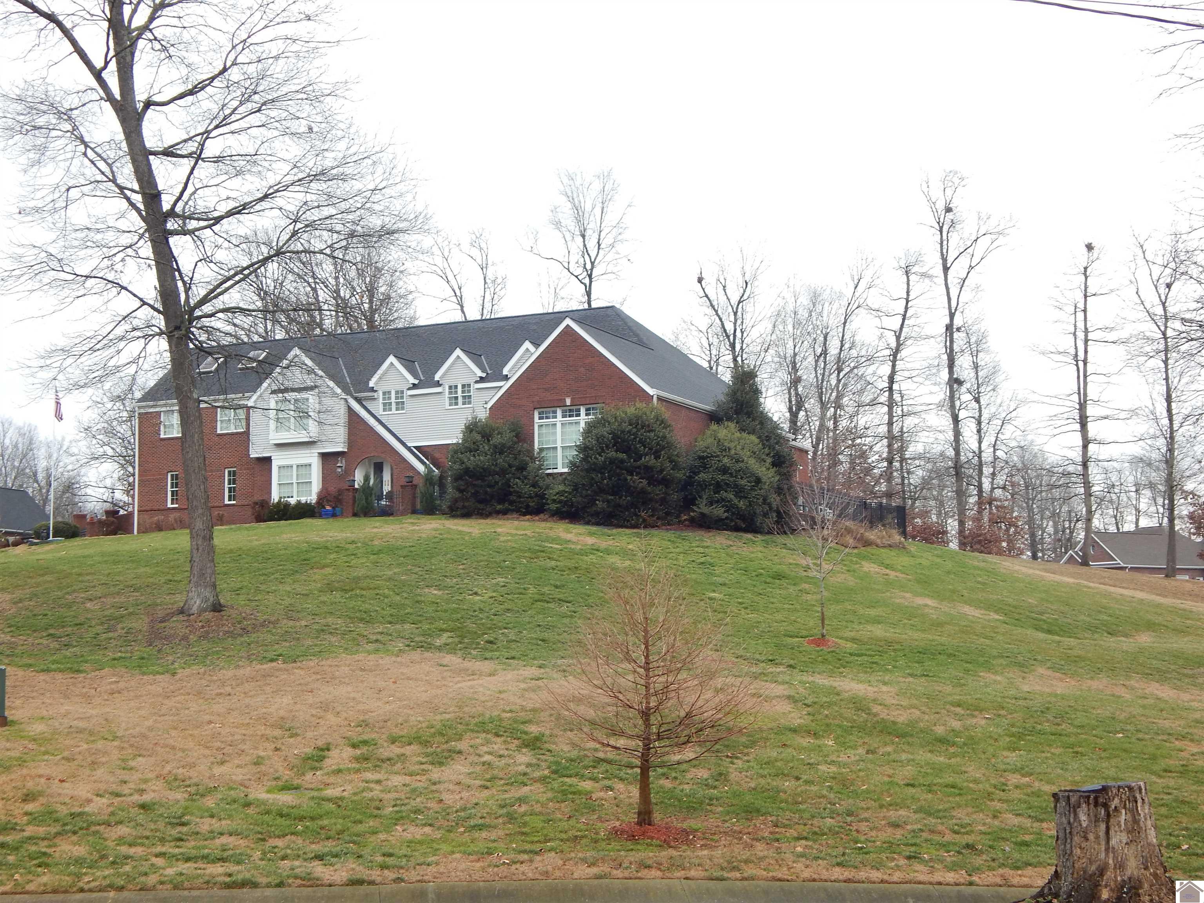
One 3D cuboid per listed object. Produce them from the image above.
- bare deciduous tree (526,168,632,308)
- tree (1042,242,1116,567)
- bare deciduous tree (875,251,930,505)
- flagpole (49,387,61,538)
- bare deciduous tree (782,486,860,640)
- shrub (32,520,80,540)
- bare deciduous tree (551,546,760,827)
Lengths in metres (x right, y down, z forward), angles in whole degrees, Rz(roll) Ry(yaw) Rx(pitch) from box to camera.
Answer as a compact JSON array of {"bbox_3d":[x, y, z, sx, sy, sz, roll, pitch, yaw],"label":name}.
[{"bbox_3d":[-1.297,-4.491,88.191,5.490,21.517,5.490,-1,-6,0],"label":"bare deciduous tree"},{"bbox_3d":[21.072,-2.187,74.812,3.294,14.678,3.294,-1,-6,0],"label":"tree"},{"bbox_3d":[15.791,-2.540,88.921,3.024,16.636,3.024,-1,-6,0],"label":"bare deciduous tree"},{"bbox_3d":[-22.924,0.459,70.364,0.552,6.577,0.350,-1,-6,0],"label":"flagpole"},{"bbox_3d":[3.598,1.776,27.648,1.286,2.677,1.286,-1,-6,0],"label":"bare deciduous tree"},{"bbox_3d":[-23.573,3.389,72.054,2.069,0.975,1.800,-1,-6,0],"label":"shrub"},{"bbox_3d":[0.522,2.361,16.959,2.101,2.878,2.101,-1,-6,0],"label":"bare deciduous tree"}]

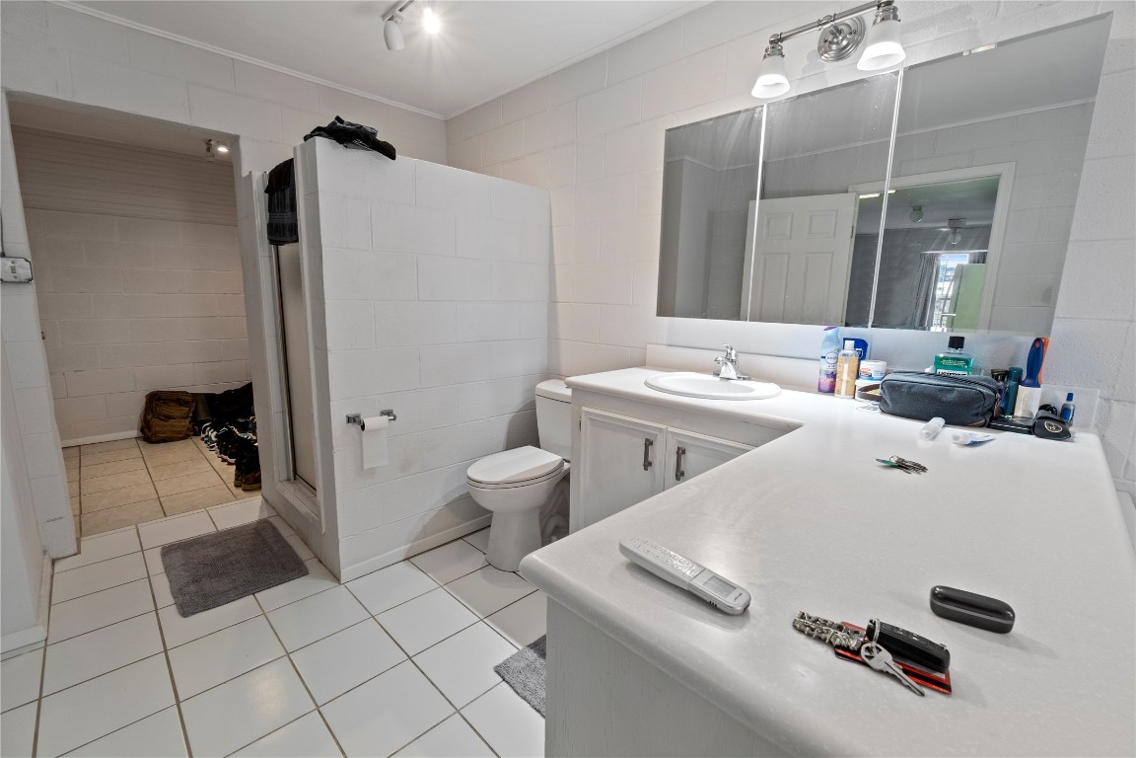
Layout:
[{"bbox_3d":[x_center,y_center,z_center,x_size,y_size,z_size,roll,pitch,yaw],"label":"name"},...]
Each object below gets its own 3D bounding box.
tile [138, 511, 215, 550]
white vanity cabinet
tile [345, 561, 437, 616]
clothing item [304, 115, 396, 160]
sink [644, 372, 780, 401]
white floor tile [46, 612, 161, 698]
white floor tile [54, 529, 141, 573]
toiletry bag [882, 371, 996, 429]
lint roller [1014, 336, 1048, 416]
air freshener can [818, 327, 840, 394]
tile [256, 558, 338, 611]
[{"bbox_3d":[-2.083,0.809,2.529,0.306,0.012,0.296,10,12,44],"label":"tile"},{"bbox_3d":[0.499,0.520,1.871,0.860,0.915,0.533,11,13,44],"label":"white vanity cabinet"},{"bbox_3d":[-0.782,0.917,2.108,0.298,0.010,0.298,11,13,44],"label":"tile"},{"bbox_3d":[-0.896,-0.984,1.940,0.200,0.118,0.335,10,13,44],"label":"clothing item"},{"bbox_3d":[0.531,0.096,1.784,0.480,0.170,0.450,10,12,44],"label":"sink"},{"bbox_3d":[-1.608,0.944,1.647,0.303,0.010,0.296,10,13,44],"label":"white floor tile"},{"bbox_3d":[-2.294,0.837,2.319,0.306,0.012,0.296,10,12,44],"label":"white floor tile"},{"bbox_3d":[1.068,0.053,1.373,0.250,0.118,0.120,11,13,44],"label":"toiletry bag"},{"bbox_3d":[1.277,-0.002,1.301,0.050,0.220,0.050,11,13,44],"label":"lint roller"},{"bbox_3d":[0.918,-0.068,1.662,0.056,0.232,0.056,6,11,29],"label":"air freshener can"},{"bbox_3d":[-1.206,0.900,2.088,0.306,0.012,0.296,10,12,44],"label":"tile"}]

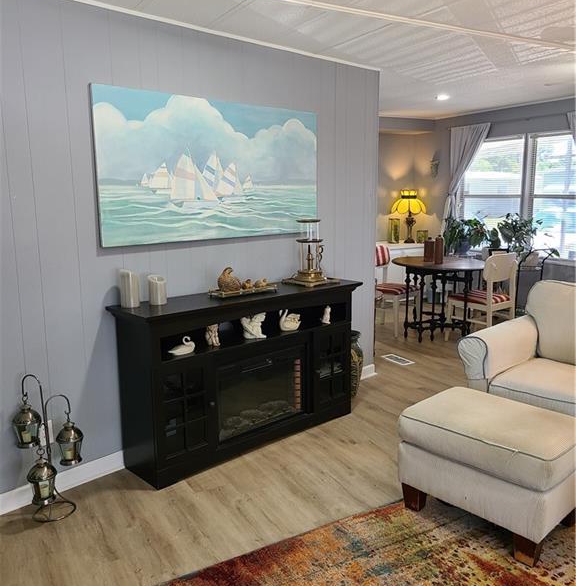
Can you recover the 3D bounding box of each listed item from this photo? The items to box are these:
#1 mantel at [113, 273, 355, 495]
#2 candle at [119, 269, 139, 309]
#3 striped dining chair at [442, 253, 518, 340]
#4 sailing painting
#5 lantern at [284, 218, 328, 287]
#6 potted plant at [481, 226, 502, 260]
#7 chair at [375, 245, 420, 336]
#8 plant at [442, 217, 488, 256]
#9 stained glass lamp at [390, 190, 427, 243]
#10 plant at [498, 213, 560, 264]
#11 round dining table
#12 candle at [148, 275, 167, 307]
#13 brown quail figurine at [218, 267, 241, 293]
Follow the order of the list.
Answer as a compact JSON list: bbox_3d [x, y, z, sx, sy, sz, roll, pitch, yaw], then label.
[{"bbox_3d":[-0.205,0.432,3.341,1.540,0.878,0.385,-10,13,-42],"label":"mantel"},{"bbox_3d":[-0.796,-0.023,2.896,0.096,0.181,0.096,-10,14,-43],"label":"candle"},{"bbox_3d":[1.811,0.062,5.412,0.430,0.860,0.470,-8,12,-35],"label":"striped dining chair"},{"bbox_3d":[-0.368,-0.682,3.247,1.506,0.760,0.040,-10,14,-43],"label":"sailing painting"},{"bbox_3d":[0.151,-0.265,3.631,0.190,0.400,0.190,-10,14,-43],"label":"lantern"},{"bbox_3d":[2.211,-0.549,6.268,0.220,0.360,0.220,-6,11,-29],"label":"potted plant"},{"bbox_3d":[1.073,-0.030,6.037,0.510,0.860,0.450,8,13,41],"label":"chair"},{"bbox_3d":[2.017,-0.642,6.553,0.420,0.440,0.440,0,10,0],"label":"plant"},{"bbox_3d":[1.534,-0.960,7.242,0.445,0.657,0.445,-1,10,0],"label":"stained glass lamp"},{"bbox_3d":[2.356,-0.536,5.674,0.540,0.500,0.460,-6,11,-29],"label":"plant"},{"bbox_3d":[1.550,0.055,5.909,1.040,0.730,1.040,0,10,0],"label":"round dining table"},{"bbox_3d":[-0.672,-0.014,2.980,0.090,0.143,0.090,0,10,0],"label":"candle"},{"bbox_3d":[-0.329,-0.076,3.270,0.132,0.125,0.100,-6,12,-30],"label":"brown quail figurine"}]

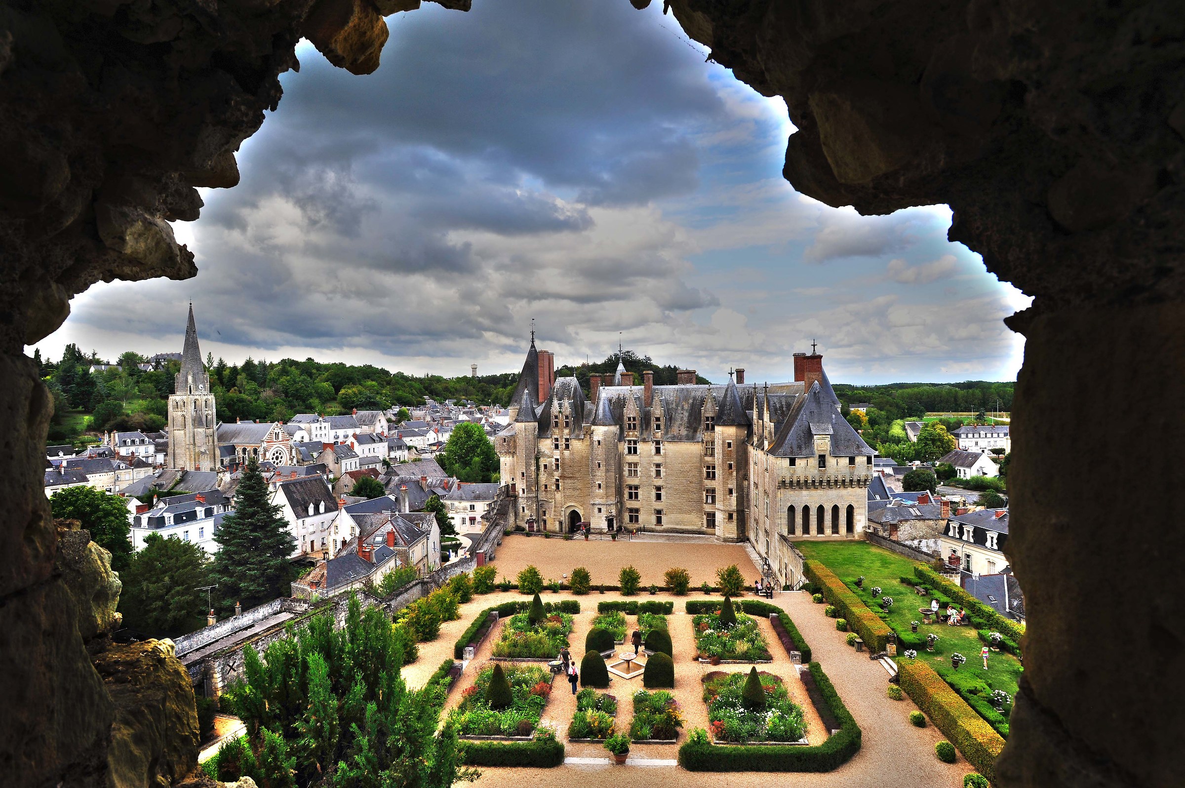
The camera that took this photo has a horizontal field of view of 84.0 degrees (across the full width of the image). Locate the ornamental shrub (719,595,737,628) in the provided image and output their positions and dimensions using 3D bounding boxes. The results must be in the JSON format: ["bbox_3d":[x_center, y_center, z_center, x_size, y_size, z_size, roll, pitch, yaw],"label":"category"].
[{"bbox_3d":[9.531,15.278,46.236,1.210,2.190,1.210,-1,1,5],"label":"ornamental shrub"}]

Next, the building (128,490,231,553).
[{"bbox_3d":[-74.416,23.352,117.630,9.000,11.200,13.000,0,1,45],"label":"building"}]

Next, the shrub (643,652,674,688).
[{"bbox_3d":[3.818,15.737,37.915,1.770,1.660,1.770,-1,1,5],"label":"shrub"}]

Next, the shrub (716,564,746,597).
[{"bbox_3d":[11.100,14.999,52.856,2.290,2.560,2.290,-1,1,5],"label":"shrub"}]

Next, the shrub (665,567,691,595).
[{"bbox_3d":[6.735,14.686,52.311,2.100,2.050,2.100,0,1,0],"label":"shrub"}]

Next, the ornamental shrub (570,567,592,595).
[{"bbox_3d":[-0.931,14.746,52.411,1.760,2.050,1.760,0,1,0],"label":"ornamental shrub"}]

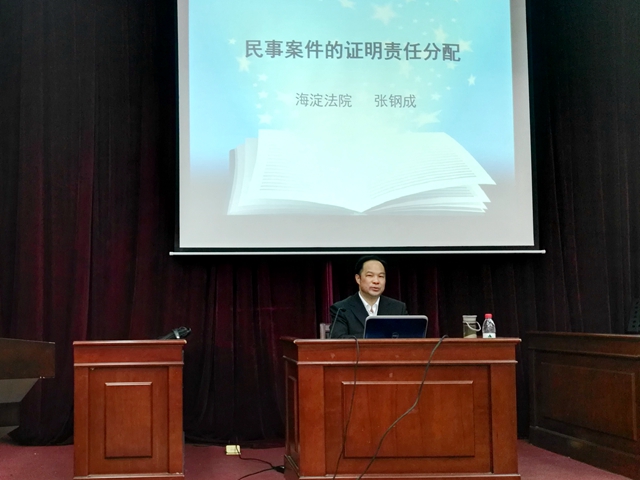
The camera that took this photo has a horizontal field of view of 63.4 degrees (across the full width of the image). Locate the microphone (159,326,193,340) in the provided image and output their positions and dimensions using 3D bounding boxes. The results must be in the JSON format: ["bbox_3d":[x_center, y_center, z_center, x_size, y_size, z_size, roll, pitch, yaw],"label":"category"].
[{"bbox_3d":[-0.809,0.550,2.850,0.230,0.055,0.055,-24,-5,0],"label":"microphone"}]

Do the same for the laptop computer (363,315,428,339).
[{"bbox_3d":[0.406,0.545,2.975,0.360,0.250,0.326,0,-5,-11],"label":"laptop computer"}]

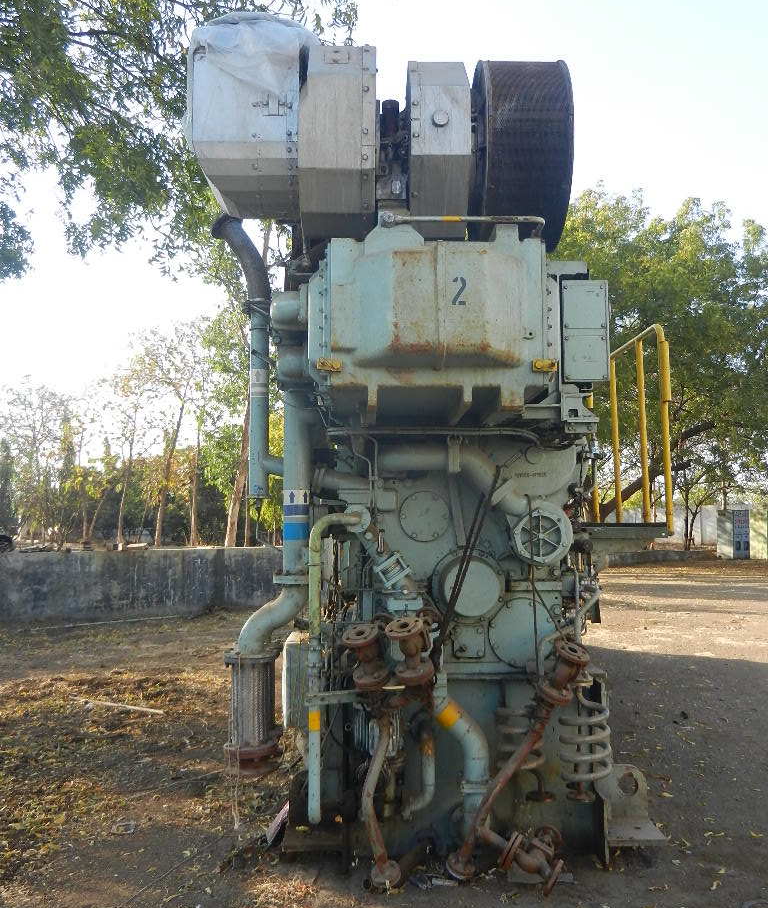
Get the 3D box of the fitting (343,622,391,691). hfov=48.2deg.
[{"bbox_3d":[-0.076,0.892,3.770,0.165,0.235,0.165,-15,16,0],"label":"fitting"}]

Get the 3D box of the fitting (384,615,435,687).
[{"bbox_3d":[0.112,0.847,3.680,0.170,0.235,0.165,-13,16,0],"label":"fitting"}]

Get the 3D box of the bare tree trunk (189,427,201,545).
[{"bbox_3d":[-5.743,0.985,26.000,0.300,3.650,0.300,0,-4,0],"label":"bare tree trunk"}]

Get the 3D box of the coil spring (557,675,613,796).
[{"bbox_3d":[0.923,1.290,3.930,0.235,0.540,0.235,0,-4,0],"label":"coil spring"}]

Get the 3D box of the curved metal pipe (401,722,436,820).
[{"bbox_3d":[0.158,1.452,3.930,0.155,0.440,0.150,0,-4,0],"label":"curved metal pipe"}]

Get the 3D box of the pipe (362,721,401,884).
[{"bbox_3d":[-0.011,1.511,3.740,0.165,0.720,0.200,0,-4,0],"label":"pipe"}]

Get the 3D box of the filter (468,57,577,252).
[{"bbox_3d":[0.667,-1.490,4.330,0.385,0.900,0.900,0,-4,1],"label":"filter"}]

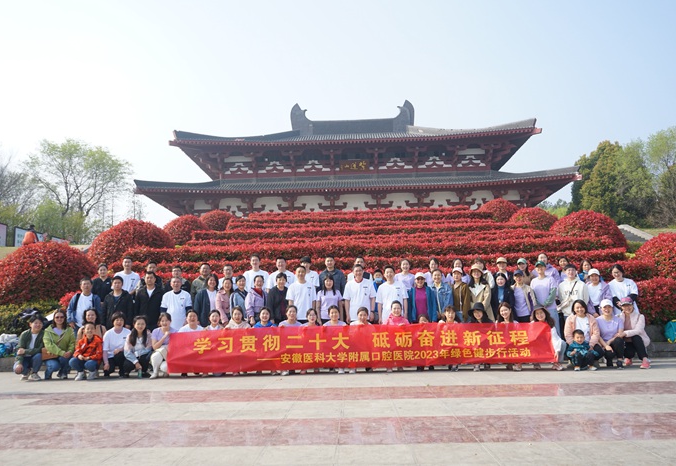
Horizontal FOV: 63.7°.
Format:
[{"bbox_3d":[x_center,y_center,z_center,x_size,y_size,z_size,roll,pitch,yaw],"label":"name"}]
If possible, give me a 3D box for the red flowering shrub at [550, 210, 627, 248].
[{"bbox_3d":[8.858,0.072,19.074,2.700,1.750,2.700,-2,-8,2],"label":"red flowering shrub"}]

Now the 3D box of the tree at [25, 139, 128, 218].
[{"bbox_3d":[-21.529,-3.709,44.403,8.500,8.300,8.000,-2,-8,2],"label":"tree"}]

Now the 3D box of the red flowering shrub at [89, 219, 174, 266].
[{"bbox_3d":[-7.171,0.409,18.867,2.950,1.850,2.900,-2,-8,2],"label":"red flowering shrub"}]

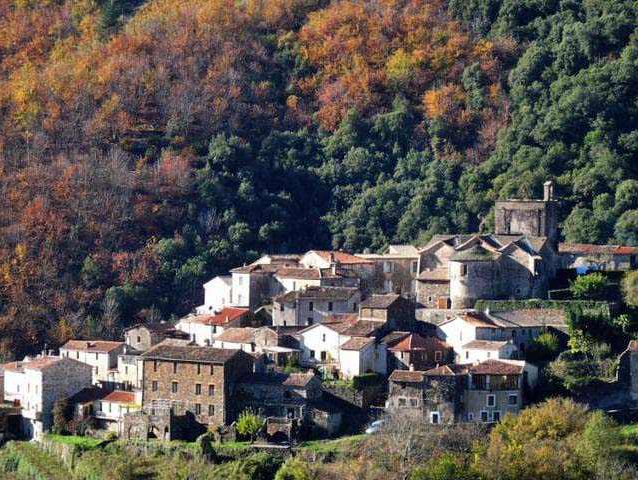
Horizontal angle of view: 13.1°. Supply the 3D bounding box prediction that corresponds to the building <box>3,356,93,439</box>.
[{"bbox_3d":[-41.970,24.320,430.000,9.200,11.500,11.300,-1,3,-33],"label":"building"}]

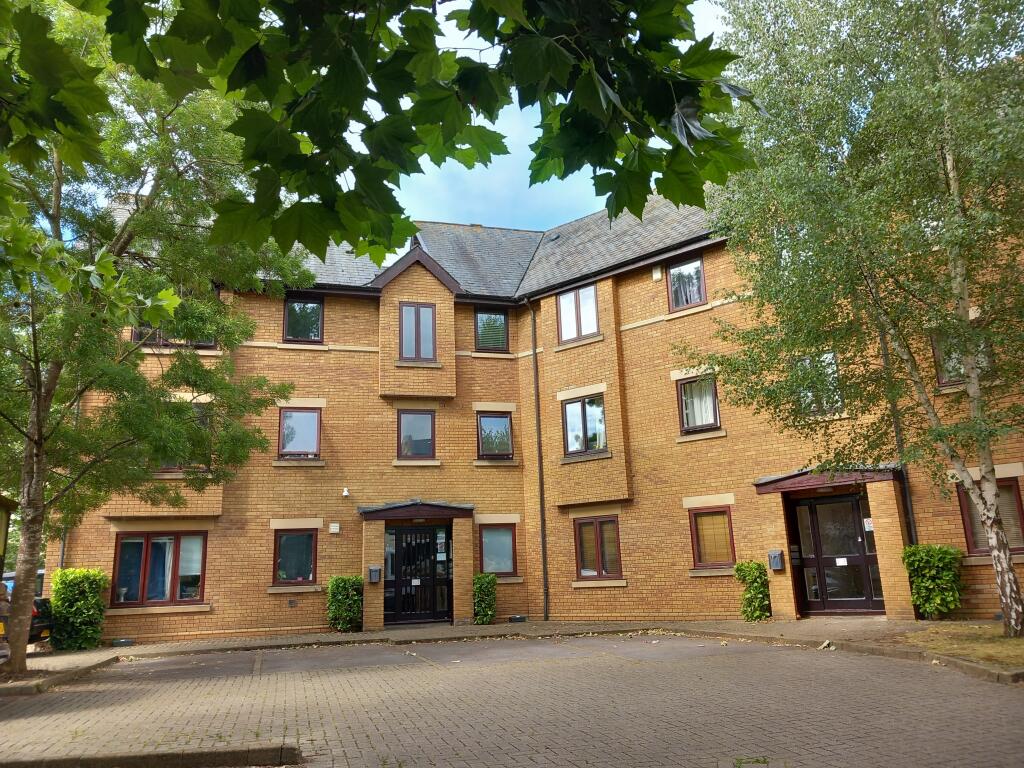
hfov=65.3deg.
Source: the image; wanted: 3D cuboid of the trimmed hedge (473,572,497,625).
[{"bbox_3d":[-0.671,4.831,18.003,0.570,1.100,0.460,2,-14,-17],"label":"trimmed hedge"}]

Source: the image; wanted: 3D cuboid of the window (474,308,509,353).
[{"bbox_3d":[-0.491,-1.316,19.733,0.830,1.168,0.120,2,-15,-14],"label":"window"}]

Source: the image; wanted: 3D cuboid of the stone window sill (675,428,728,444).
[{"bbox_3d":[3.856,1.078,16.157,1.097,0.135,0.160,-13,-18,38],"label":"stone window sill"}]

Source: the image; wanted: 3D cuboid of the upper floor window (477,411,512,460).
[{"bbox_3d":[-0.403,1.237,19.071,0.875,1.170,0.140,2,-15,-15],"label":"upper floor window"}]

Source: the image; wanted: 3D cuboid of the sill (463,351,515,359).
[{"bbox_3d":[-0.485,-0.676,19.707,1.190,0.138,0.180,2,-14,-17],"label":"sill"}]

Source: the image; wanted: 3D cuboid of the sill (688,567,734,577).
[{"bbox_3d":[3.976,3.655,15.481,1.090,0.136,0.160,-13,-18,38],"label":"sill"}]

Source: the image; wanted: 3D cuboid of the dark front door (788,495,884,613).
[{"bbox_3d":[5.808,3.004,14.105,1.460,2.060,0.130,-13,-18,38],"label":"dark front door"}]

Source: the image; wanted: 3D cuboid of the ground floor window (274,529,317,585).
[{"bbox_3d":[-4.696,3.759,17.363,0.914,1.193,0.110,2,-14,-17],"label":"ground floor window"}]

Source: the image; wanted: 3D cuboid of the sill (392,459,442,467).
[{"bbox_3d":[-2.199,1.845,18.415,1.095,0.135,0.160,2,-15,-15],"label":"sill"}]

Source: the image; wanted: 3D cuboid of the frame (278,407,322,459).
[{"bbox_3d":[-4.752,1.121,17.930,0.900,1.169,0.130,2,-15,-15],"label":"frame"}]

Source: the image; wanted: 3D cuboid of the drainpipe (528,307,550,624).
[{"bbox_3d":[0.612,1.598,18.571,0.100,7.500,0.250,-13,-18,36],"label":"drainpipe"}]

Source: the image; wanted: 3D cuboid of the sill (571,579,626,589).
[{"bbox_3d":[1.907,4.283,17.112,1.380,0.136,0.160,-13,-18,38],"label":"sill"}]

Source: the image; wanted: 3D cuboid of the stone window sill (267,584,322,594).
[{"bbox_3d":[-4.671,4.420,17.178,1.112,0.138,0.180,2,-14,-17],"label":"stone window sill"}]

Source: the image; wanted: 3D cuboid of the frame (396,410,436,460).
[{"bbox_3d":[-2.218,1.186,18.618,0.881,1.194,0.120,2,-15,-14],"label":"frame"}]

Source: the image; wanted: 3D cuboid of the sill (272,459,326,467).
[{"bbox_3d":[-4.725,1.782,17.748,1.118,0.118,0.150,2,-15,-14],"label":"sill"}]

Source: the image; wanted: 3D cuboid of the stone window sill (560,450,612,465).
[{"bbox_3d":[1.683,1.649,17.641,1.316,0.144,0.150,-13,-18,36],"label":"stone window sill"}]

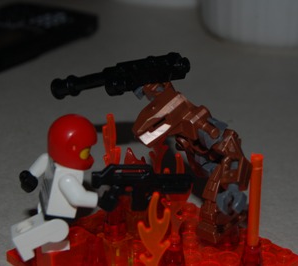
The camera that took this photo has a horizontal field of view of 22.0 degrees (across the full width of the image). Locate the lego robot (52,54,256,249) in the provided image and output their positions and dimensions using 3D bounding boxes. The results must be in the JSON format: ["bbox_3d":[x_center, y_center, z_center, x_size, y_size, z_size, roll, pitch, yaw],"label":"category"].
[{"bbox_3d":[0.001,0.010,0.226,0.054,0.059,0.028,-11,26,-24],"label":"lego robot"}]

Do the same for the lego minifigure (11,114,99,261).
[{"bbox_3d":[-0.025,0.016,0.214,0.026,0.041,0.022,-4,24,-10],"label":"lego minifigure"}]

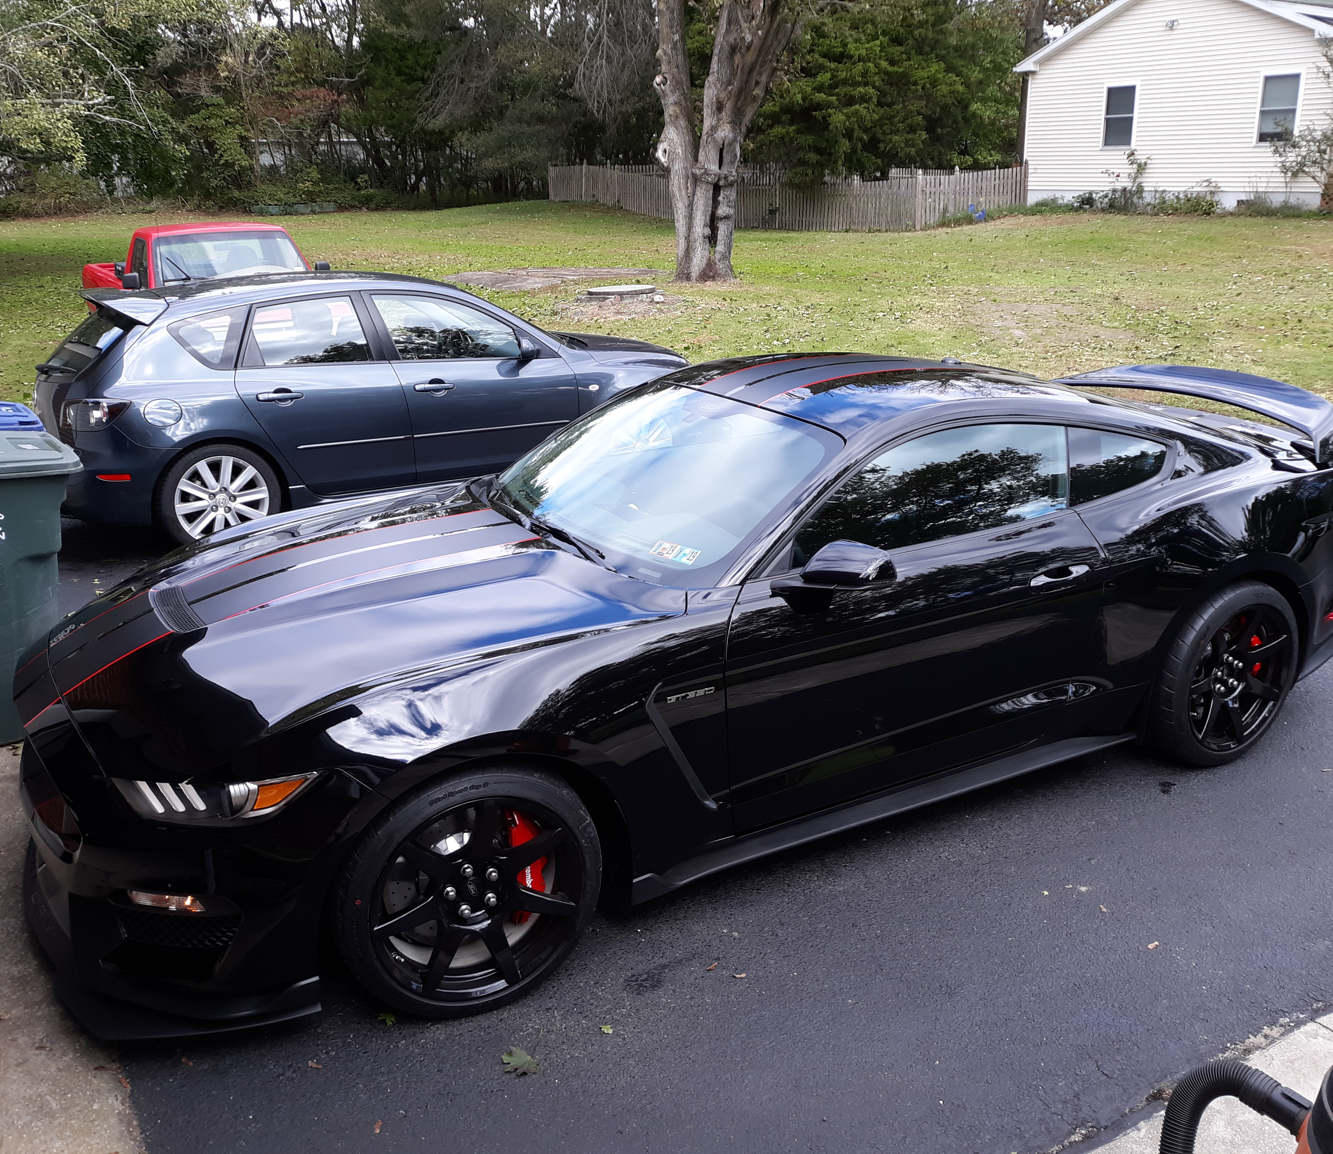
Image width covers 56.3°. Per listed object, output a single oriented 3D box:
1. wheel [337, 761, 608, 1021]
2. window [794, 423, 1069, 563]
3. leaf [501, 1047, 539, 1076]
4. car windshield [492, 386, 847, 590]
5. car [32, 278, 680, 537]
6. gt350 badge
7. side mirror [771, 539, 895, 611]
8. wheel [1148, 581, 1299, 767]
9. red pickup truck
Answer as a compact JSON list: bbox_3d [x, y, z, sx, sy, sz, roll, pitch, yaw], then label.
[{"bbox_3d":[-0.500,0.717,3.022,0.668,0.668,0.305,-10,19,-28],"label":"wheel"},{"bbox_3d":[0.790,-0.271,3.625,1.135,0.349,0.050,-10,-16,-27],"label":"window"},{"bbox_3d":[-0.333,1.104,2.834,0.090,0.020,0.085,-1,16,0],"label":"leaf"},{"bbox_3d":[-0.050,-0.350,3.951,0.770,0.110,1.500,-37,29,-17],"label":"car windshield"},{"bbox_3d":[-1.640,-1.214,8.169,4.490,1.470,1.770,-8,18,-23],"label":"car"},{"bbox_3d":[0.062,0.295,3.112,0.145,0.020,0.008,-10,19,-28],"label":"gt350 badge"},{"bbox_3d":[0.438,-0.002,3.251,0.180,0.150,0.260,-10,19,-28],"label":"side mirror"},{"bbox_3d":[1.857,0.302,4.314,0.672,0.672,0.315,-10,19,-28],"label":"wheel"},{"bbox_3d":[-4.791,-2.927,13.123,1.800,1.660,4.700,-12,20,-32],"label":"red pickup truck"}]

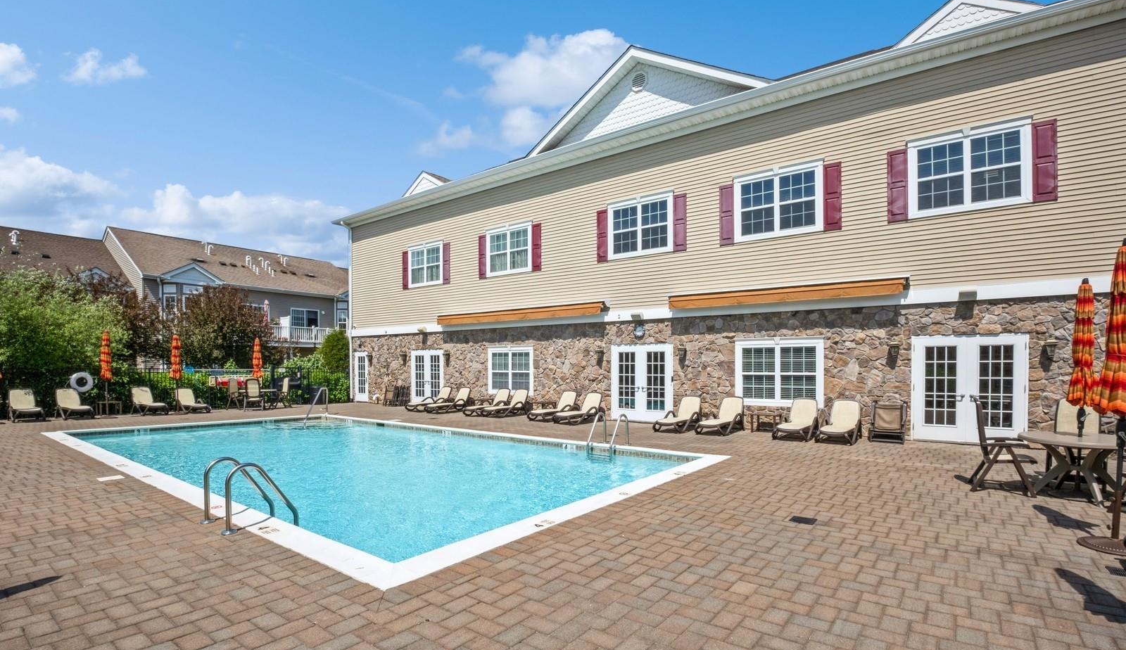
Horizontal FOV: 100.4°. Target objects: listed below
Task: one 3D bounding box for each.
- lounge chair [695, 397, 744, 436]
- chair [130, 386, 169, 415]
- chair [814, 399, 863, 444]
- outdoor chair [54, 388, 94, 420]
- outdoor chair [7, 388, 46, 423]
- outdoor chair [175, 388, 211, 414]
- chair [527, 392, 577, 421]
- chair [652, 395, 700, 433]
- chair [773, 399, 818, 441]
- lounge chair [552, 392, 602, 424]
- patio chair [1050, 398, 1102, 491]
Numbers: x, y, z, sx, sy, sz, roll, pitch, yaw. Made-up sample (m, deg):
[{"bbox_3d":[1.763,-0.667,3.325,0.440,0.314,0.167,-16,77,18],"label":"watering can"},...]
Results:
[{"bbox_3d":[3.762,2.149,11.115,0.710,0.790,1.650,-4,-7,40],"label":"lounge chair"},{"bbox_3d":[-13.625,2.487,15.482,1.680,0.840,0.710,-3,-6,34],"label":"chair"},{"bbox_3d":[5.855,2.044,9.911,0.710,0.790,1.650,-4,-7,41],"label":"chair"},{"bbox_3d":[-14.737,2.348,14.151,1.680,0.840,0.710,-3,-6,33],"label":"outdoor chair"},{"bbox_3d":[-15.502,2.284,13.545,1.680,0.840,0.710,-3,-6,34],"label":"outdoor chair"},{"bbox_3d":[-12.662,2.554,16.051,1.680,0.840,0.710,-4,-6,37],"label":"outdoor chair"},{"bbox_3d":[-0.259,2.381,13.770,0.710,0.790,1.650,-4,-6,38],"label":"chair"},{"bbox_3d":[2.874,2.188,11.558,0.710,0.790,1.650,-4,-6,37],"label":"chair"},{"bbox_3d":[5.171,2.083,10.358,0.710,0.790,1.650,-4,-6,39],"label":"chair"},{"bbox_3d":[0.444,2.326,13.145,0.710,0.790,1.650,-4,-6,37],"label":"lounge chair"},{"bbox_3d":[6.780,1.535,6.200,0.610,1.100,0.660,-4,-6,44],"label":"patio chair"}]

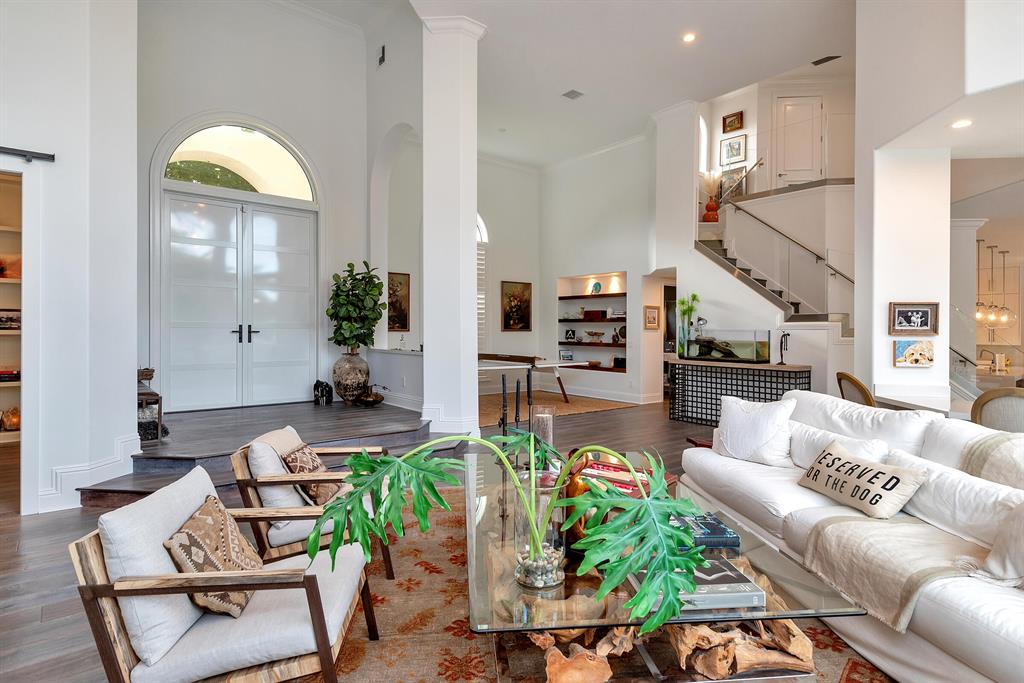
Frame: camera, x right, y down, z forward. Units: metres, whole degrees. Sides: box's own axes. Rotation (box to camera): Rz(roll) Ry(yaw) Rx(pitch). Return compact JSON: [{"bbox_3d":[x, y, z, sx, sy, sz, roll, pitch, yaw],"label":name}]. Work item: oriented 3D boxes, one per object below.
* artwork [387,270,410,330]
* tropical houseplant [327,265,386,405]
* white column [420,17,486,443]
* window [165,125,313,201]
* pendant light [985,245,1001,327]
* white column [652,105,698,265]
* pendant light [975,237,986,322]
[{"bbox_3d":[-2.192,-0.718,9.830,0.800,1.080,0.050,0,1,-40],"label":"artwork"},{"bbox_3d":[-2.303,-0.148,8.004,0.820,2.088,0.800,-1,1,-39],"label":"tropical houseplant"},{"bbox_3d":[-0.727,-1.380,6.600,0.700,5.000,0.600,0,1,5],"label":"white column"},{"bbox_3d":[-3.774,-2.560,7.595,1.892,0.880,0.100,-1,1,-39],"label":"window"},{"bbox_3d":[7.198,-0.824,8.100,0.300,1.220,0.300,0,1,0],"label":"pendant light"},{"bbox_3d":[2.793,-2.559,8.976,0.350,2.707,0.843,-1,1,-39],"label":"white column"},{"bbox_3d":[6.491,-0.819,7.500,0.300,1.200,0.300,0,1,0],"label":"pendant light"}]

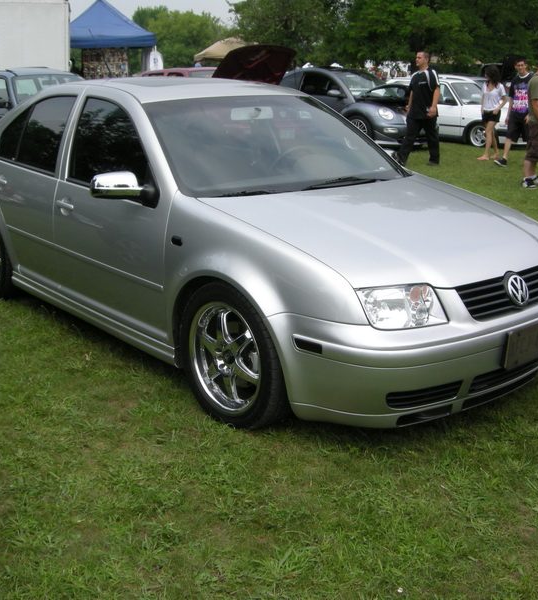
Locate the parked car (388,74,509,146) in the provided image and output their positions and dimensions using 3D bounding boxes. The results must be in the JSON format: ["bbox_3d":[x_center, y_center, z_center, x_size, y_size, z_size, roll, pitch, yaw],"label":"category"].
[{"bbox_3d":[3.960,-4.020,17.650,1.680,1.400,4.120,-13,21,-40],"label":"parked car"}]

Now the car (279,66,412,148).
[{"bbox_3d":[1.500,-3.970,16.950,1.730,1.490,4.080,-14,21,-41],"label":"car"}]

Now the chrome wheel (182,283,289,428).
[{"bbox_3d":[-0.113,0.241,3.521,0.220,0.610,0.610,-14,22,-39],"label":"chrome wheel"}]

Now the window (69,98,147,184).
[{"bbox_3d":[-0.775,-0.758,4.125,0.070,0.460,0.870,21,-1,-42],"label":"window"}]

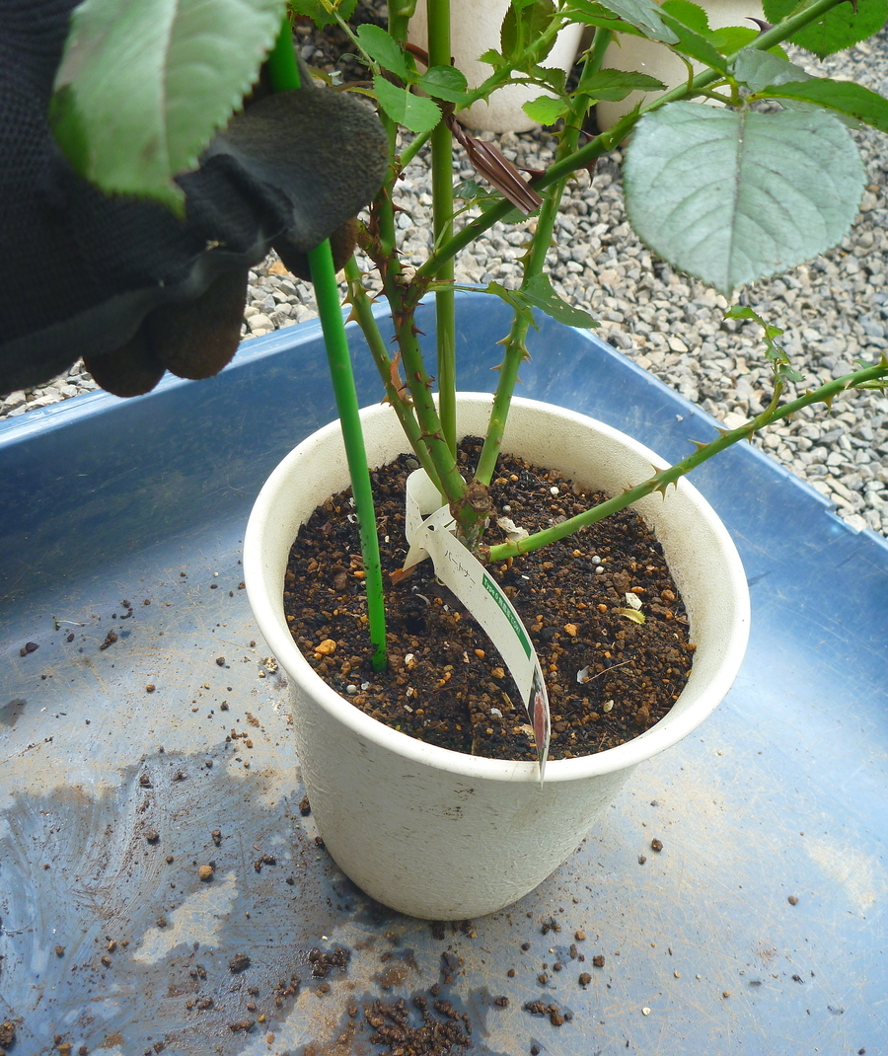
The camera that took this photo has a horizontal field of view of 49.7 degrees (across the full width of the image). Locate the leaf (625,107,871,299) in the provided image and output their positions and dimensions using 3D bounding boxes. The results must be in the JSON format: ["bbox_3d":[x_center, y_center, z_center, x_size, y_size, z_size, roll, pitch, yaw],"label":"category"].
[{"bbox_3d":[0.082,-0.092,0.260,0.066,0.010,0.072,11,66,0],"label":"leaf"}]

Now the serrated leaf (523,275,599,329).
[{"bbox_3d":[0.043,-0.083,0.352,0.031,0.006,0.019,27,53,1],"label":"serrated leaf"}]

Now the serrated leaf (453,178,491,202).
[{"bbox_3d":[0.010,-0.121,0.344,0.014,0.004,0.011,5,55,-4],"label":"serrated leaf"}]

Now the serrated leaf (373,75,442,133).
[{"bbox_3d":[-0.012,-0.133,0.300,0.022,0.004,0.022,18,59,-14],"label":"serrated leaf"}]

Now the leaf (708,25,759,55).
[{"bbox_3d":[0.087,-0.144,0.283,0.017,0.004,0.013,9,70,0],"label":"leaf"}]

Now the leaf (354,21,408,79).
[{"bbox_3d":[-0.017,-0.132,0.265,0.009,0.004,0.025,-31,74,-23],"label":"leaf"}]

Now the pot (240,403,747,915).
[{"bbox_3d":[0.013,0.082,0.501,0.222,0.217,0.222,5,47,-5],"label":"pot"}]

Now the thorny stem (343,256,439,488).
[{"bbox_3d":[-0.018,-0.057,0.378,0.013,0.111,0.012,-8,41,17],"label":"thorny stem"}]

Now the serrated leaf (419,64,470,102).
[{"bbox_3d":[0.000,-0.122,0.263,0.014,0.004,0.011,9,73,0],"label":"serrated leaf"}]

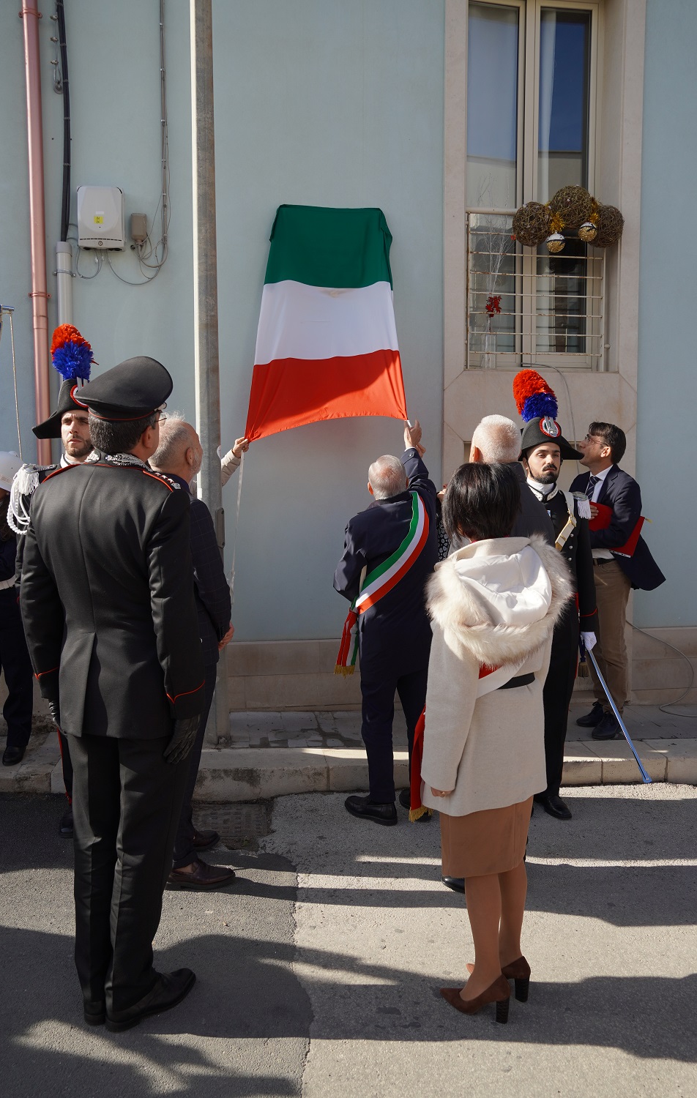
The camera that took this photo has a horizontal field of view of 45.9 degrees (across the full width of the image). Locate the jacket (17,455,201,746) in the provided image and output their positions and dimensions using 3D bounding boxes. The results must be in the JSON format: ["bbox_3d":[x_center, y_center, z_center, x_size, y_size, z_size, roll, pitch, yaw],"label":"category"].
[{"bbox_3d":[-0.679,0.149,2.369,0.540,0.790,0.320,1,4,16],"label":"jacket"}]

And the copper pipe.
[{"bbox_3d":[-1.729,-1.052,4.645,0.090,4.034,0.090,-1,4,-9],"label":"copper pipe"}]

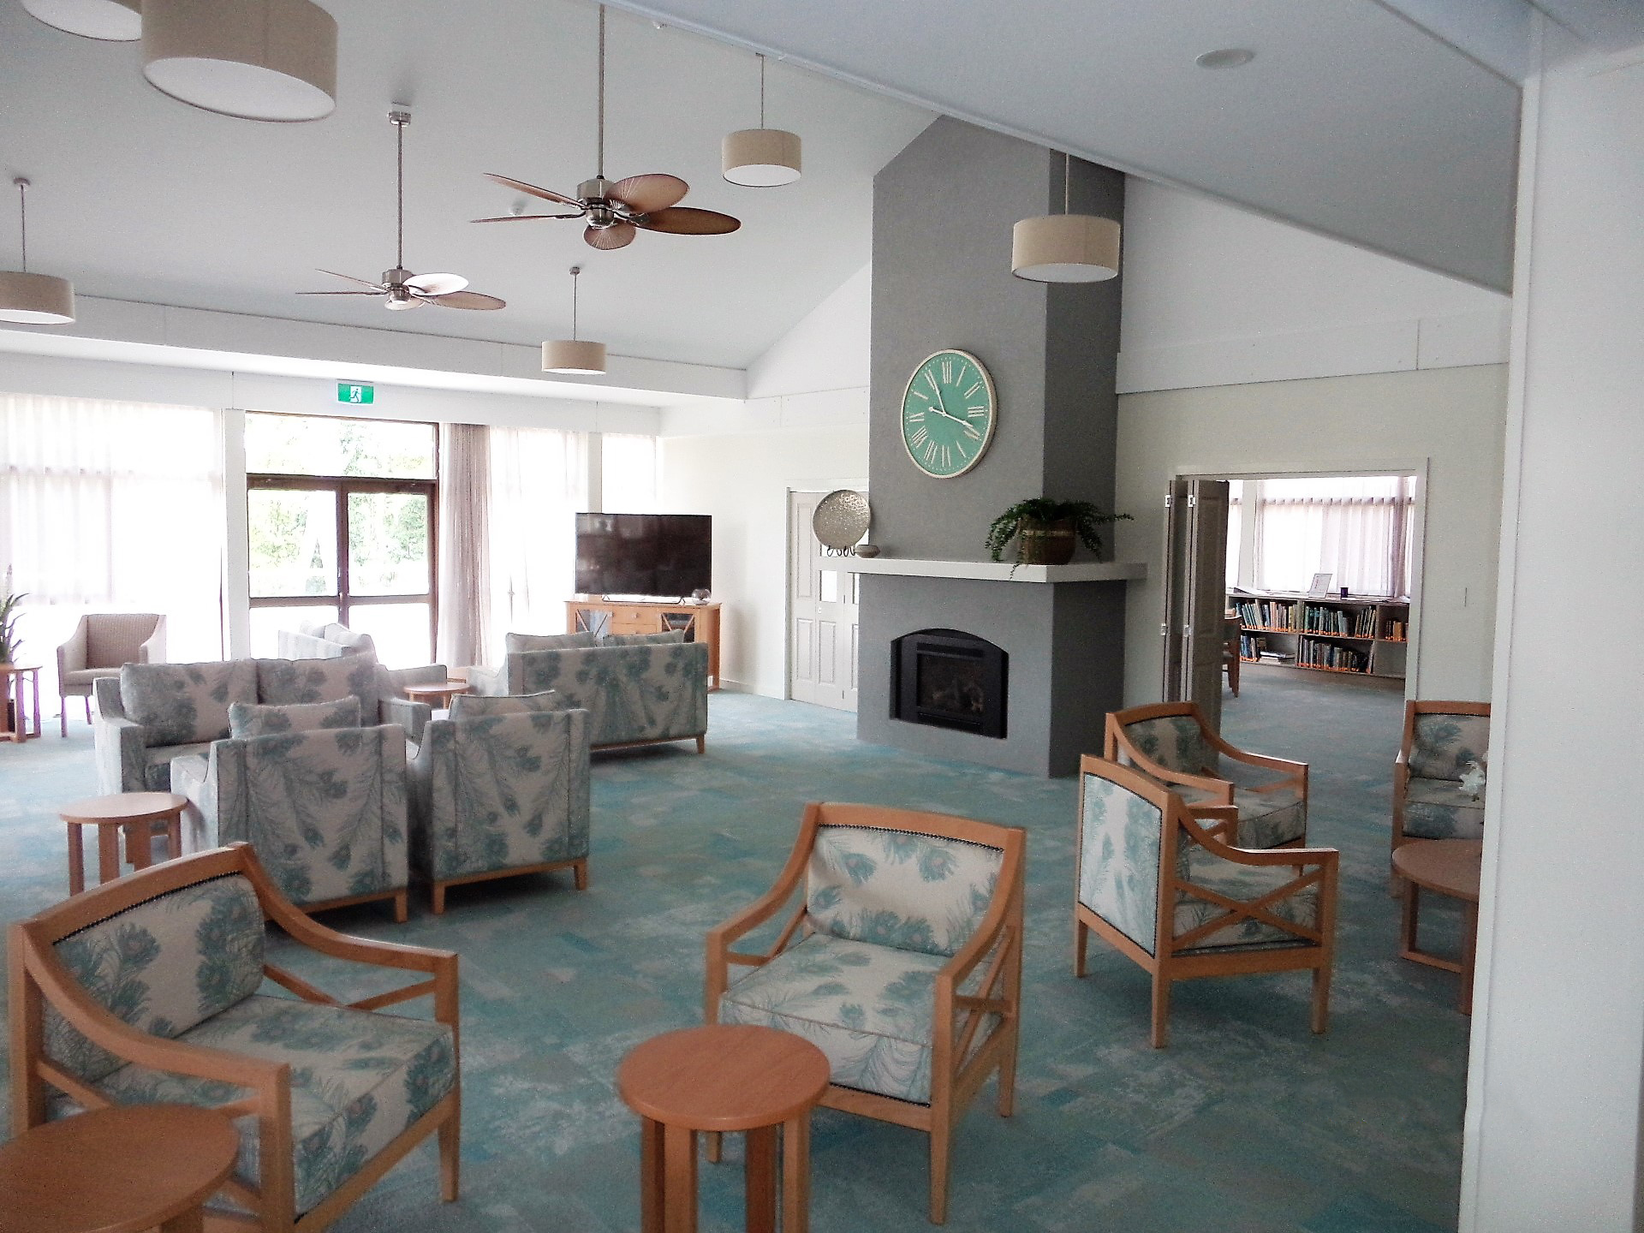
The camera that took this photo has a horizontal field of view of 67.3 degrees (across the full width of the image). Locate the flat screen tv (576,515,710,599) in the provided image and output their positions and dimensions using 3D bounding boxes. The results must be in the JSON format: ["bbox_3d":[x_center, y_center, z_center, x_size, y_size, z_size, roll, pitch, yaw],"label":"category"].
[{"bbox_3d":[-1.777,-0.599,12.235,1.471,0.842,0.100,2,5,16],"label":"flat screen tv"}]

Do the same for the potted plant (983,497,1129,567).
[{"bbox_3d":[1.564,-0.570,8.238,0.679,0.462,0.794,-4,6,-42],"label":"potted plant"}]

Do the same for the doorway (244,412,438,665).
[{"bbox_3d":[-4.264,-0.477,11.168,1.721,2.603,0.106,-4,6,-42],"label":"doorway"}]

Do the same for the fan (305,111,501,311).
[{"bbox_3d":[-2.536,-2.489,7.449,1.297,1.147,1.297,-4,6,-42],"label":"fan"}]

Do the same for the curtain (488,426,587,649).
[{"bbox_3d":[-2.842,-0.595,12.497,1.088,2.544,0.100,-3,6,-40],"label":"curtain"}]

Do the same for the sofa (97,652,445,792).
[{"bbox_3d":[-3.085,0.747,6.888,1.544,0.874,0.784,-3,6,-39],"label":"sofa"}]

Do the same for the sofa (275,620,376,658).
[{"bbox_3d":[-3.375,0.518,9.139,0.820,0.880,1.500,-3,6,-40],"label":"sofa"}]

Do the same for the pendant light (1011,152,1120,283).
[{"bbox_3d":[1.188,-2.019,5.974,0.500,0.708,0.500,1,4,0],"label":"pendant light"}]

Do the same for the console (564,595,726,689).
[{"bbox_3d":[-1.812,0.303,12.612,1.522,0.873,0.477,2,5,19],"label":"console"}]

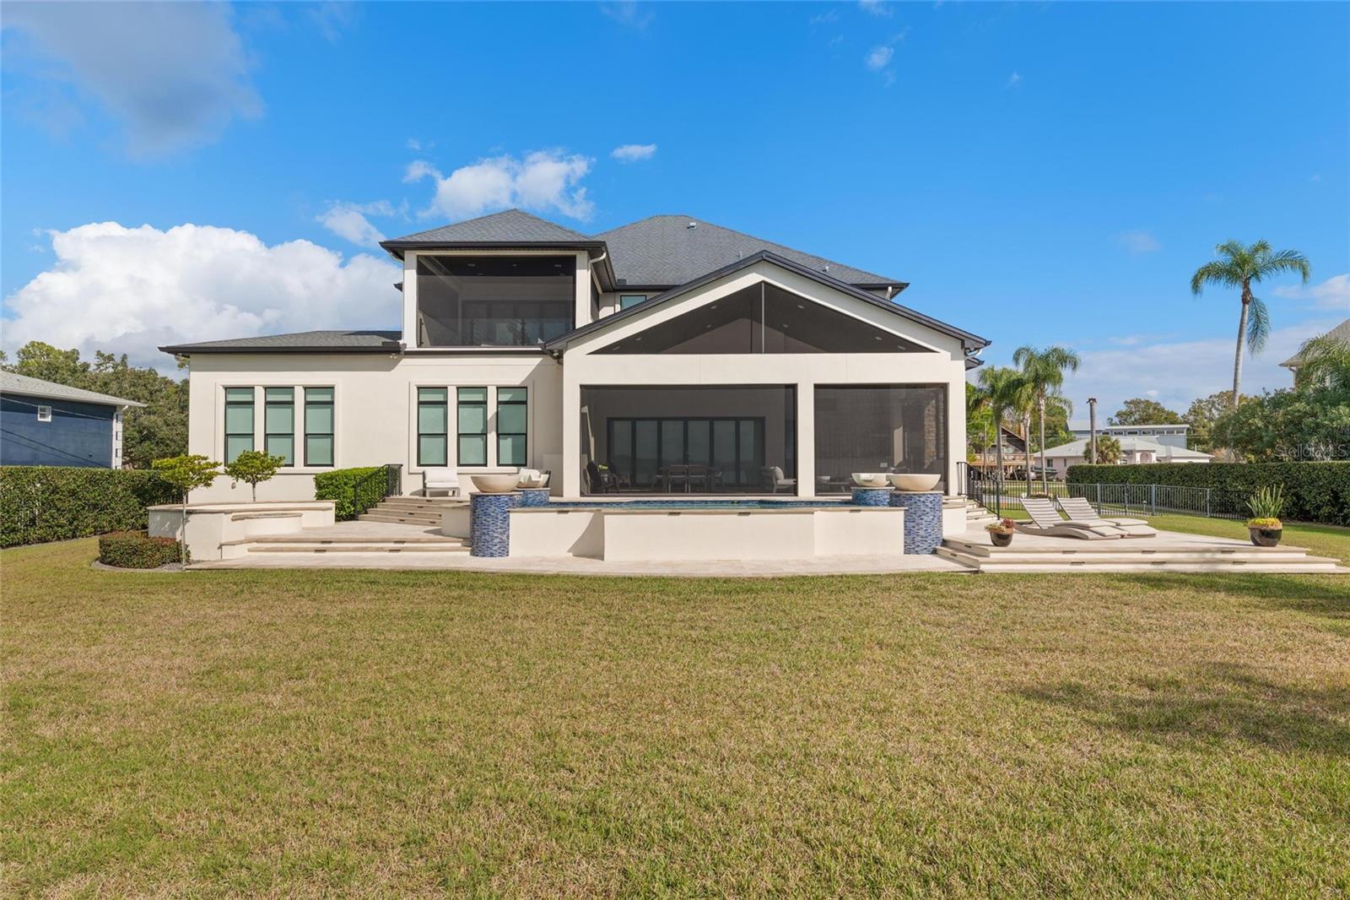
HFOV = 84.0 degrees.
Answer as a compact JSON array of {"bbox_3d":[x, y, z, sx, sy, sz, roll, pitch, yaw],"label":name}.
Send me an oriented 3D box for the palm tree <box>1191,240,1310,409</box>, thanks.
[{"bbox_3d":[25.100,-3.544,32.960,4.400,11.900,4.300,0,-1,0],"label":"palm tree"}]

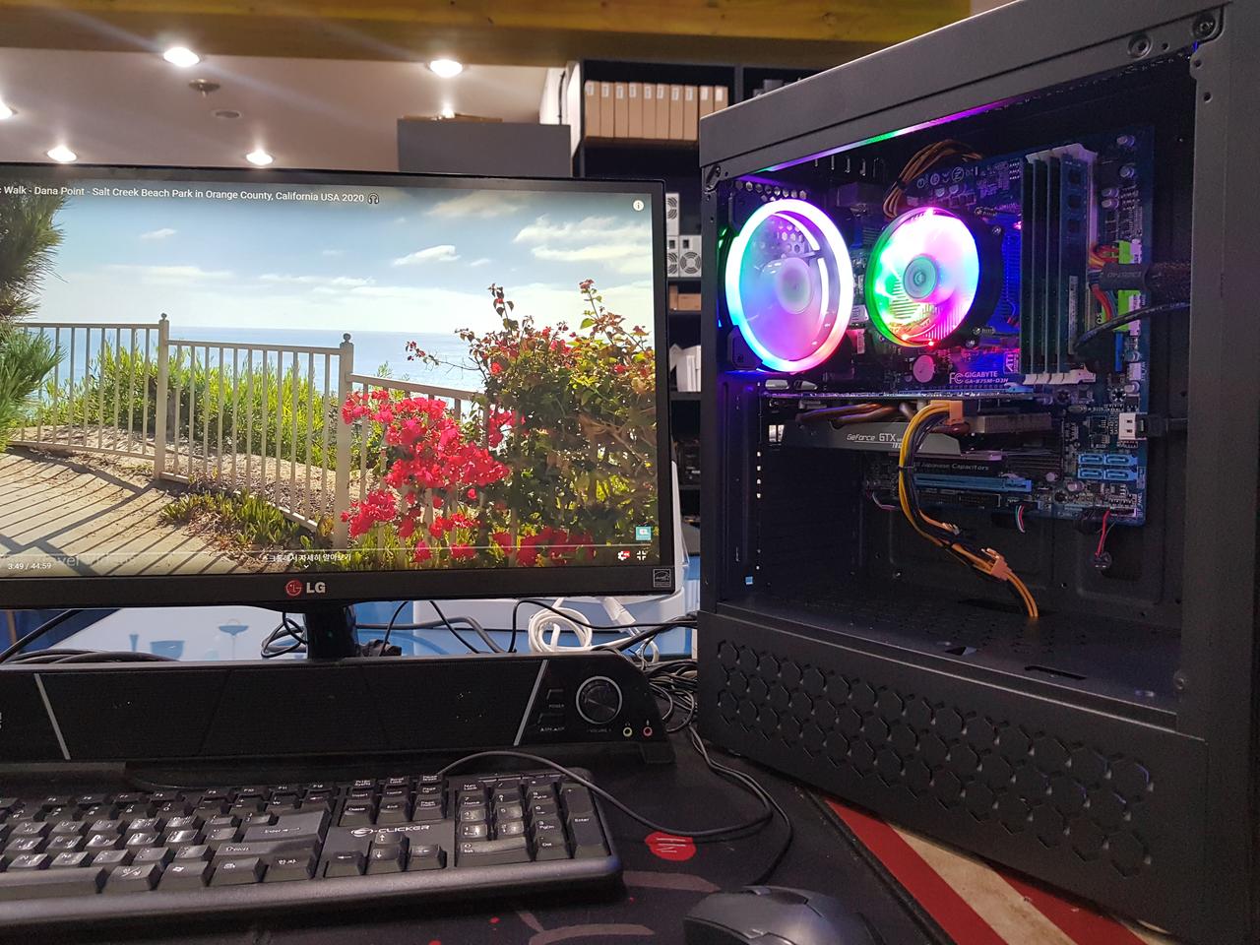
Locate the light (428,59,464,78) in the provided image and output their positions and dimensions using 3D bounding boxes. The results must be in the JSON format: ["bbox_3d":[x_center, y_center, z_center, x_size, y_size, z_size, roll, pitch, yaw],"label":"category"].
[{"bbox_3d":[-0.852,-1.866,4.370,0.155,0.040,0.155,-1,4,-9],"label":"light"}]

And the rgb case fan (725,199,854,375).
[{"bbox_3d":[0.114,-0.133,0.686,0.120,0.120,0.026,-4,5,-37],"label":"rgb case fan"}]

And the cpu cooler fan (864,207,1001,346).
[{"bbox_3d":[0.217,-0.132,0.655,0.056,0.093,0.093,-4,5,-37],"label":"cpu cooler fan"}]

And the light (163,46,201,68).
[{"bbox_3d":[-1.978,-1.839,4.184,0.155,0.040,0.155,-1,4,-9],"label":"light"}]

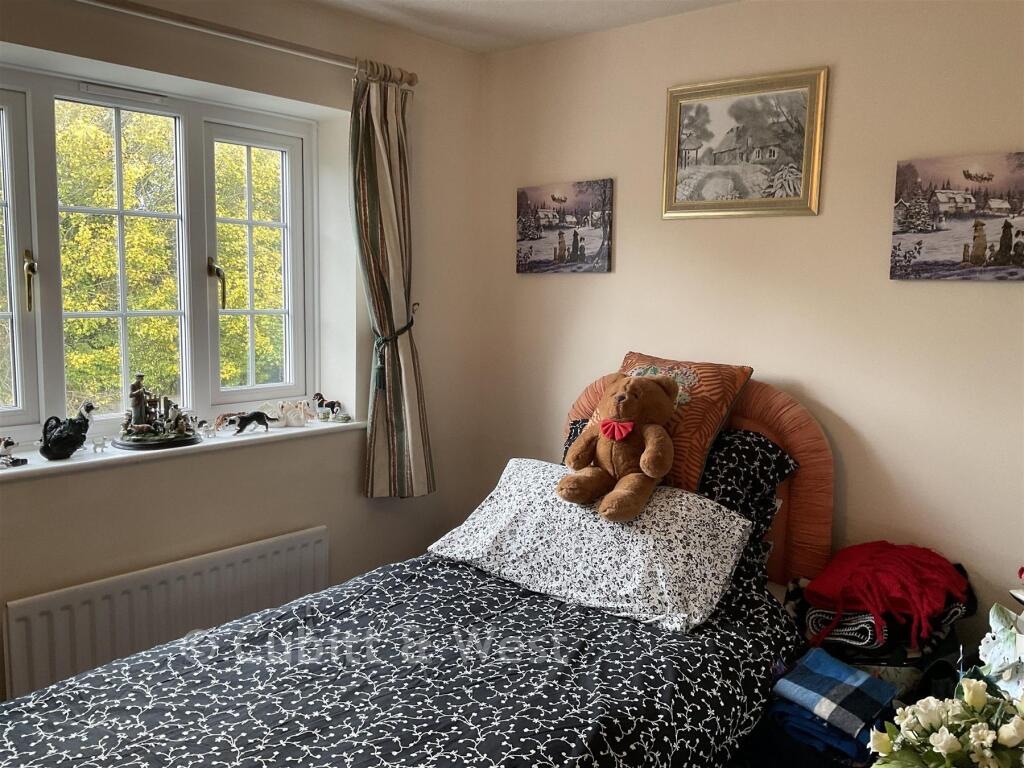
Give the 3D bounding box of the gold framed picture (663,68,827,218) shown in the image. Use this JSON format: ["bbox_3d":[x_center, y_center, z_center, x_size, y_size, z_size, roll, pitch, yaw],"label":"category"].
[{"bbox_3d":[0.653,-0.673,2.459,0.492,0.388,0.030,7,9,42],"label":"gold framed picture"}]

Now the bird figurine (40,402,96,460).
[{"bbox_3d":[-1.165,0.113,2.245,0.132,0.147,0.090,-4,9,-38],"label":"bird figurine"}]

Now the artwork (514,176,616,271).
[{"bbox_3d":[0.169,-0.528,2.921,0.398,0.298,0.020,7,9,42],"label":"artwork"}]

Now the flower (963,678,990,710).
[{"bbox_3d":[0.693,0.463,1.280,0.039,0.048,0.039,-6,9,44],"label":"flower"}]

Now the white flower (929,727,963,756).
[{"bbox_3d":[0.627,0.517,1.242,0.044,0.044,0.048,-11,9,-43],"label":"white flower"}]

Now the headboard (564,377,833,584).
[{"bbox_3d":[0.523,0.241,2.625,0.900,0.585,0.080,7,9,42],"label":"headboard"}]

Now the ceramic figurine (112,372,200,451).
[{"bbox_3d":[-1.002,0.069,2.430,0.245,0.198,0.185,-5,9,-40],"label":"ceramic figurine"}]

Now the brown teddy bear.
[{"bbox_3d":[0.298,0.167,2.329,0.285,0.375,0.285,5,-7,31],"label":"brown teddy bear"}]

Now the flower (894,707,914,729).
[{"bbox_3d":[0.596,0.507,1.306,0.024,0.032,0.027,-5,9,-40],"label":"flower"}]

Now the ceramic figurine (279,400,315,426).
[{"bbox_3d":[-0.688,0.091,2.749,0.105,0.084,0.070,-2,7,-23],"label":"ceramic figurine"}]

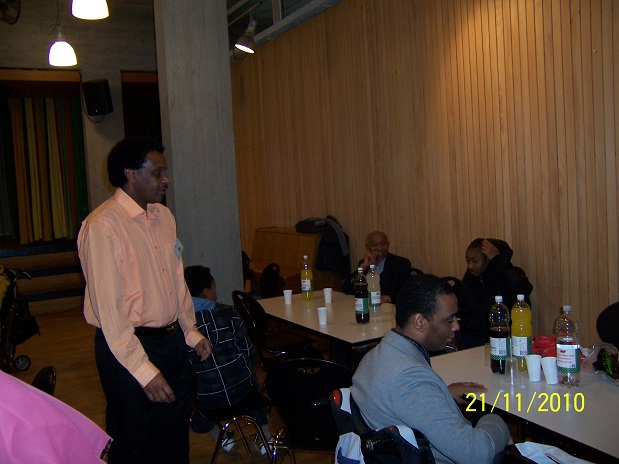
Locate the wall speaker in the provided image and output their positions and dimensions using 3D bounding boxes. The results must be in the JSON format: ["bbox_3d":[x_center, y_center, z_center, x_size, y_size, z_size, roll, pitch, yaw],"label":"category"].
[{"bbox_3d":[-3.229,-2.044,9.000,0.335,0.510,0.280,-3,23,3],"label":"wall speaker"}]

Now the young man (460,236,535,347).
[{"bbox_3d":[0.970,0.646,3.470,0.650,1.200,0.500,-6,5,-29],"label":"young man"}]

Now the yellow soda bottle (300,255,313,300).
[{"bbox_3d":[-0.022,0.334,4.336,0.087,0.324,0.087,-3,5,0],"label":"yellow soda bottle"}]

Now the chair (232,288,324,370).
[{"bbox_3d":[-0.270,0.852,4.270,0.520,0.870,0.440,-5,4,-28],"label":"chair"}]

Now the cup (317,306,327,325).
[{"bbox_3d":[0.082,0.508,3.549,0.063,0.092,0.063,-3,5,0],"label":"cup"}]

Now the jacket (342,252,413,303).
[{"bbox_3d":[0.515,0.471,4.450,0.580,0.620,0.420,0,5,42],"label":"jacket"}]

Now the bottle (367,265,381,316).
[{"bbox_3d":[0.412,0.376,3.811,0.090,0.325,0.090,-3,4,0],"label":"bottle"}]

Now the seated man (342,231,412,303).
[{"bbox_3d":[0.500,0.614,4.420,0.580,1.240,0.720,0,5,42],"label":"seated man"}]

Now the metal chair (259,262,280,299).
[{"bbox_3d":[-0.510,0.756,5.880,0.520,0.870,0.440,-5,4,-28],"label":"metal chair"}]

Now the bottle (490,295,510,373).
[{"bbox_3d":[0.803,0.432,2.488,0.087,0.325,0.087,-6,5,-30],"label":"bottle"}]

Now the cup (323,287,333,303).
[{"bbox_3d":[0.135,0.452,4.199,0.063,0.092,0.063,-3,5,0],"label":"cup"}]

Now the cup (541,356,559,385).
[{"bbox_3d":[0.974,0.559,2.363,0.068,0.095,0.068,-3,4,0],"label":"cup"}]

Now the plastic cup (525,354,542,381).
[{"bbox_3d":[0.922,0.558,2.410,0.068,0.095,0.068,-3,4,0],"label":"plastic cup"}]

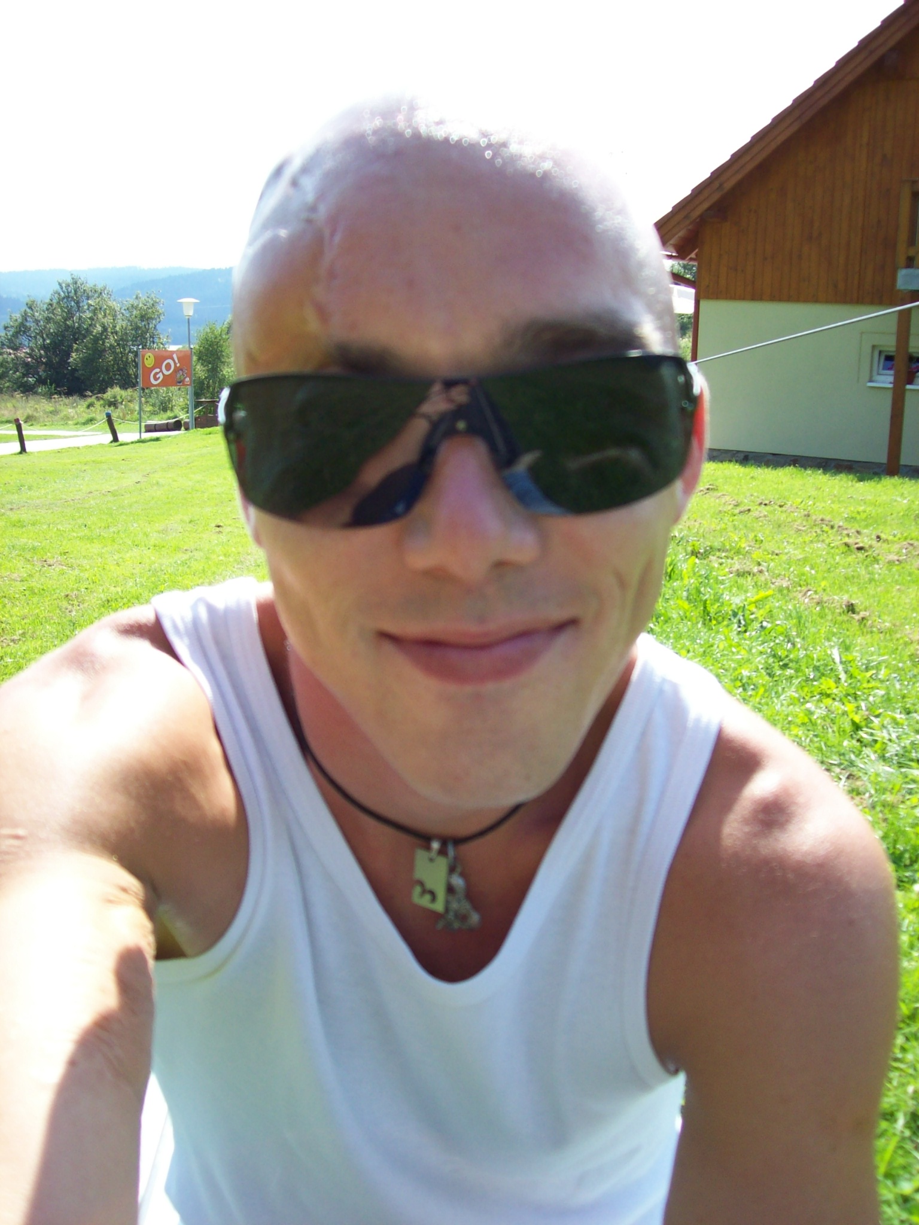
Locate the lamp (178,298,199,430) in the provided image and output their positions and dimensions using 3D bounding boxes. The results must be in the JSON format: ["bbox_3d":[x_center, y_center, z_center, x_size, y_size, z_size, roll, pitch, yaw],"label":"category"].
[{"bbox_3d":[-7.633,-7.007,36.118,0.612,3.676,0.612,1,12,0],"label":"lamp"}]

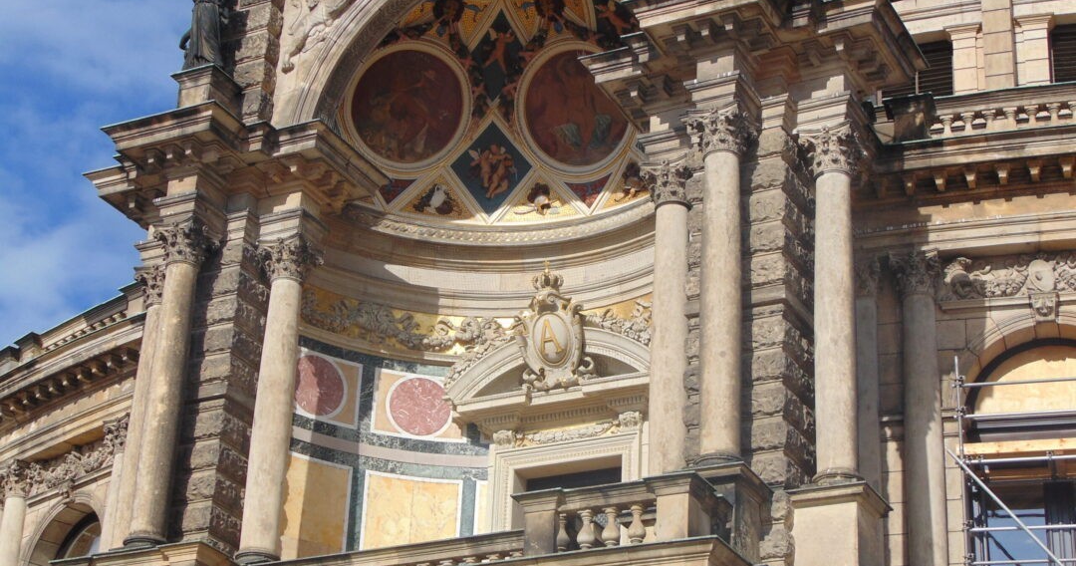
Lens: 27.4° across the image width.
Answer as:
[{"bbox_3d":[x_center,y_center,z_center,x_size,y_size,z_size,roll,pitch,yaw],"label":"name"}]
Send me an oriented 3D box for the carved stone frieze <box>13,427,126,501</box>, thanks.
[{"bbox_3d":[-8.190,3.296,38.761,0.301,0.583,3.196,24,-33,-37],"label":"carved stone frieze"}]

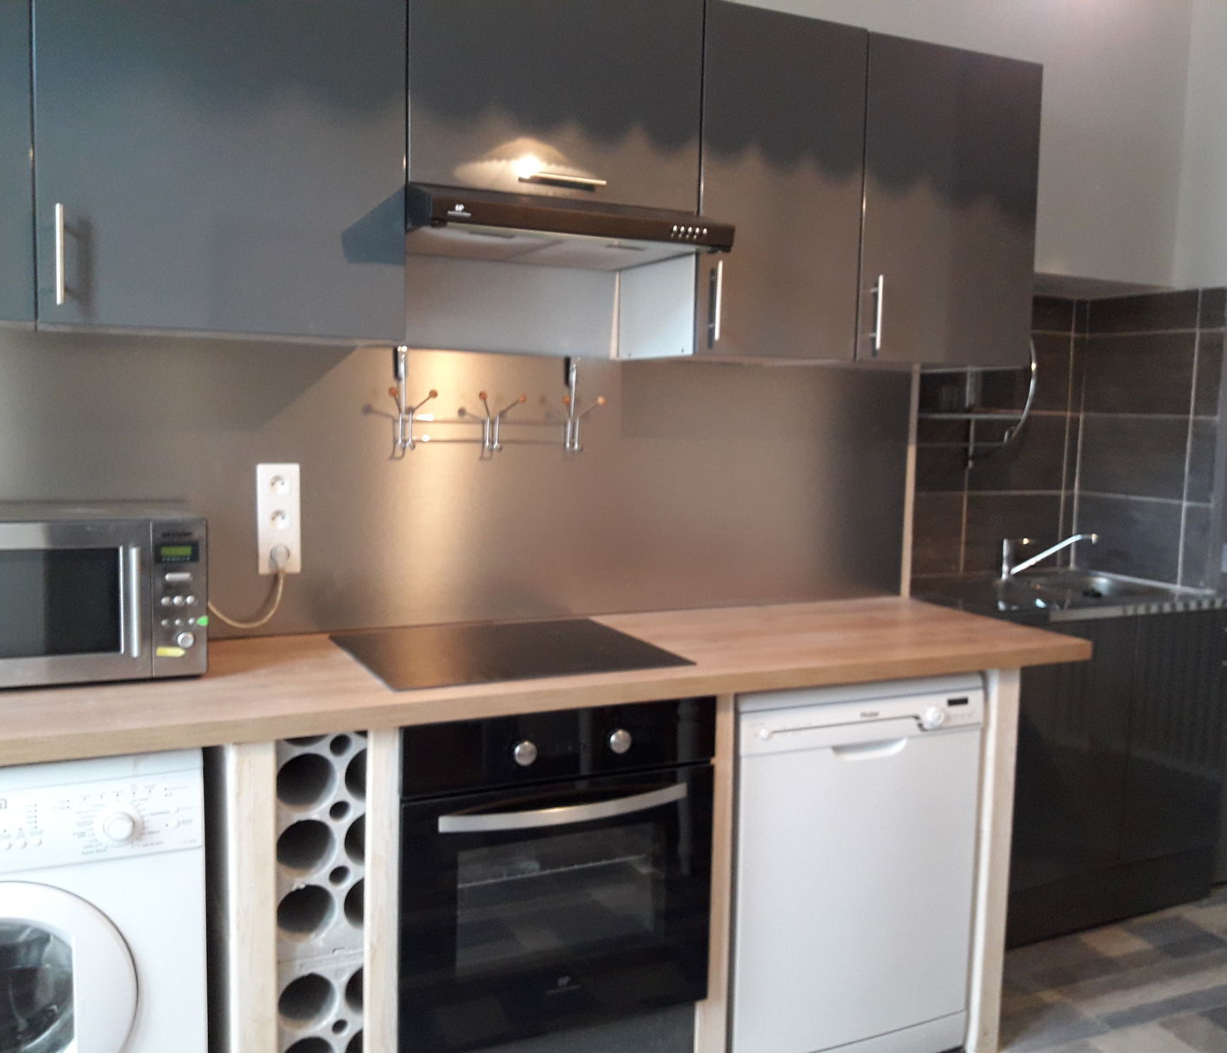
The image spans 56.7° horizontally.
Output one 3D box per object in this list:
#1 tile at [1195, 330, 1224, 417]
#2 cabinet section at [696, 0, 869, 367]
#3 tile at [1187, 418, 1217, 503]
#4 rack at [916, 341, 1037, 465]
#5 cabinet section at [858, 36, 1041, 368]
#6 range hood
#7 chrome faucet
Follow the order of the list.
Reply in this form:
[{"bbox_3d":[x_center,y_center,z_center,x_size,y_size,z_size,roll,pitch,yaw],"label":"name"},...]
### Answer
[{"bbox_3d":[1.715,-0.441,3.264,0.012,0.249,0.087,-1,6,-25],"label":"tile"},{"bbox_3d":[0.281,-0.721,2.524,0.397,0.695,0.360,-1,6,-25],"label":"cabinet section"},{"bbox_3d":[1.709,-0.191,3.288,0.012,0.249,0.087,-1,6,-25],"label":"tile"},{"bbox_3d":[0.970,-0.411,3.281,0.437,0.486,0.258,-1,6,-25],"label":"rack"},{"bbox_3d":[0.685,-0.731,2.711,0.495,0.695,0.360,-1,6,-25],"label":"cabinet section"},{"bbox_3d":[-0.144,-0.590,2.270,0.598,0.092,0.510,-1,6,-25],"label":"range hood"},{"bbox_3d":[1.283,0.092,3.366,0.270,0.155,0.050,3,6,20],"label":"chrome faucet"}]

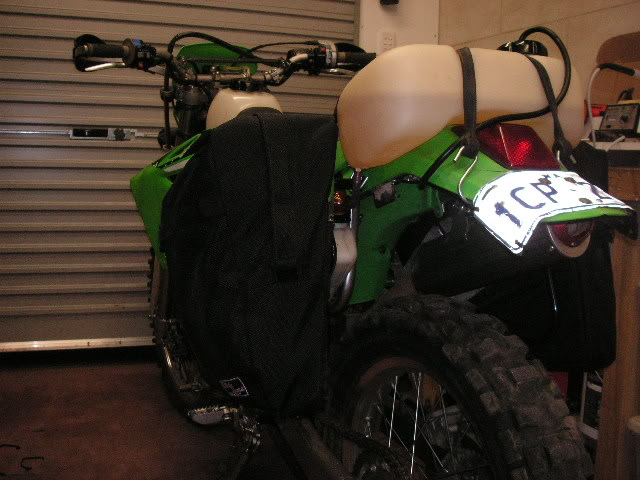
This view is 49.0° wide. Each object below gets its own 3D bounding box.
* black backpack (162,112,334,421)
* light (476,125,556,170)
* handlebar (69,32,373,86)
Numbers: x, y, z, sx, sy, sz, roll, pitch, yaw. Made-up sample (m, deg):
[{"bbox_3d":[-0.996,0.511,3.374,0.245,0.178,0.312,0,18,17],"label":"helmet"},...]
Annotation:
[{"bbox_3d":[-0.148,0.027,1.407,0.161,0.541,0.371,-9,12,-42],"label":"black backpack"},{"bbox_3d":[0.268,-0.142,1.004,0.093,0.050,0.128,-6,22,-28],"label":"light"},{"bbox_3d":[-0.226,-0.472,1.874,0.810,0.135,0.180,-6,10,-28],"label":"handlebar"}]

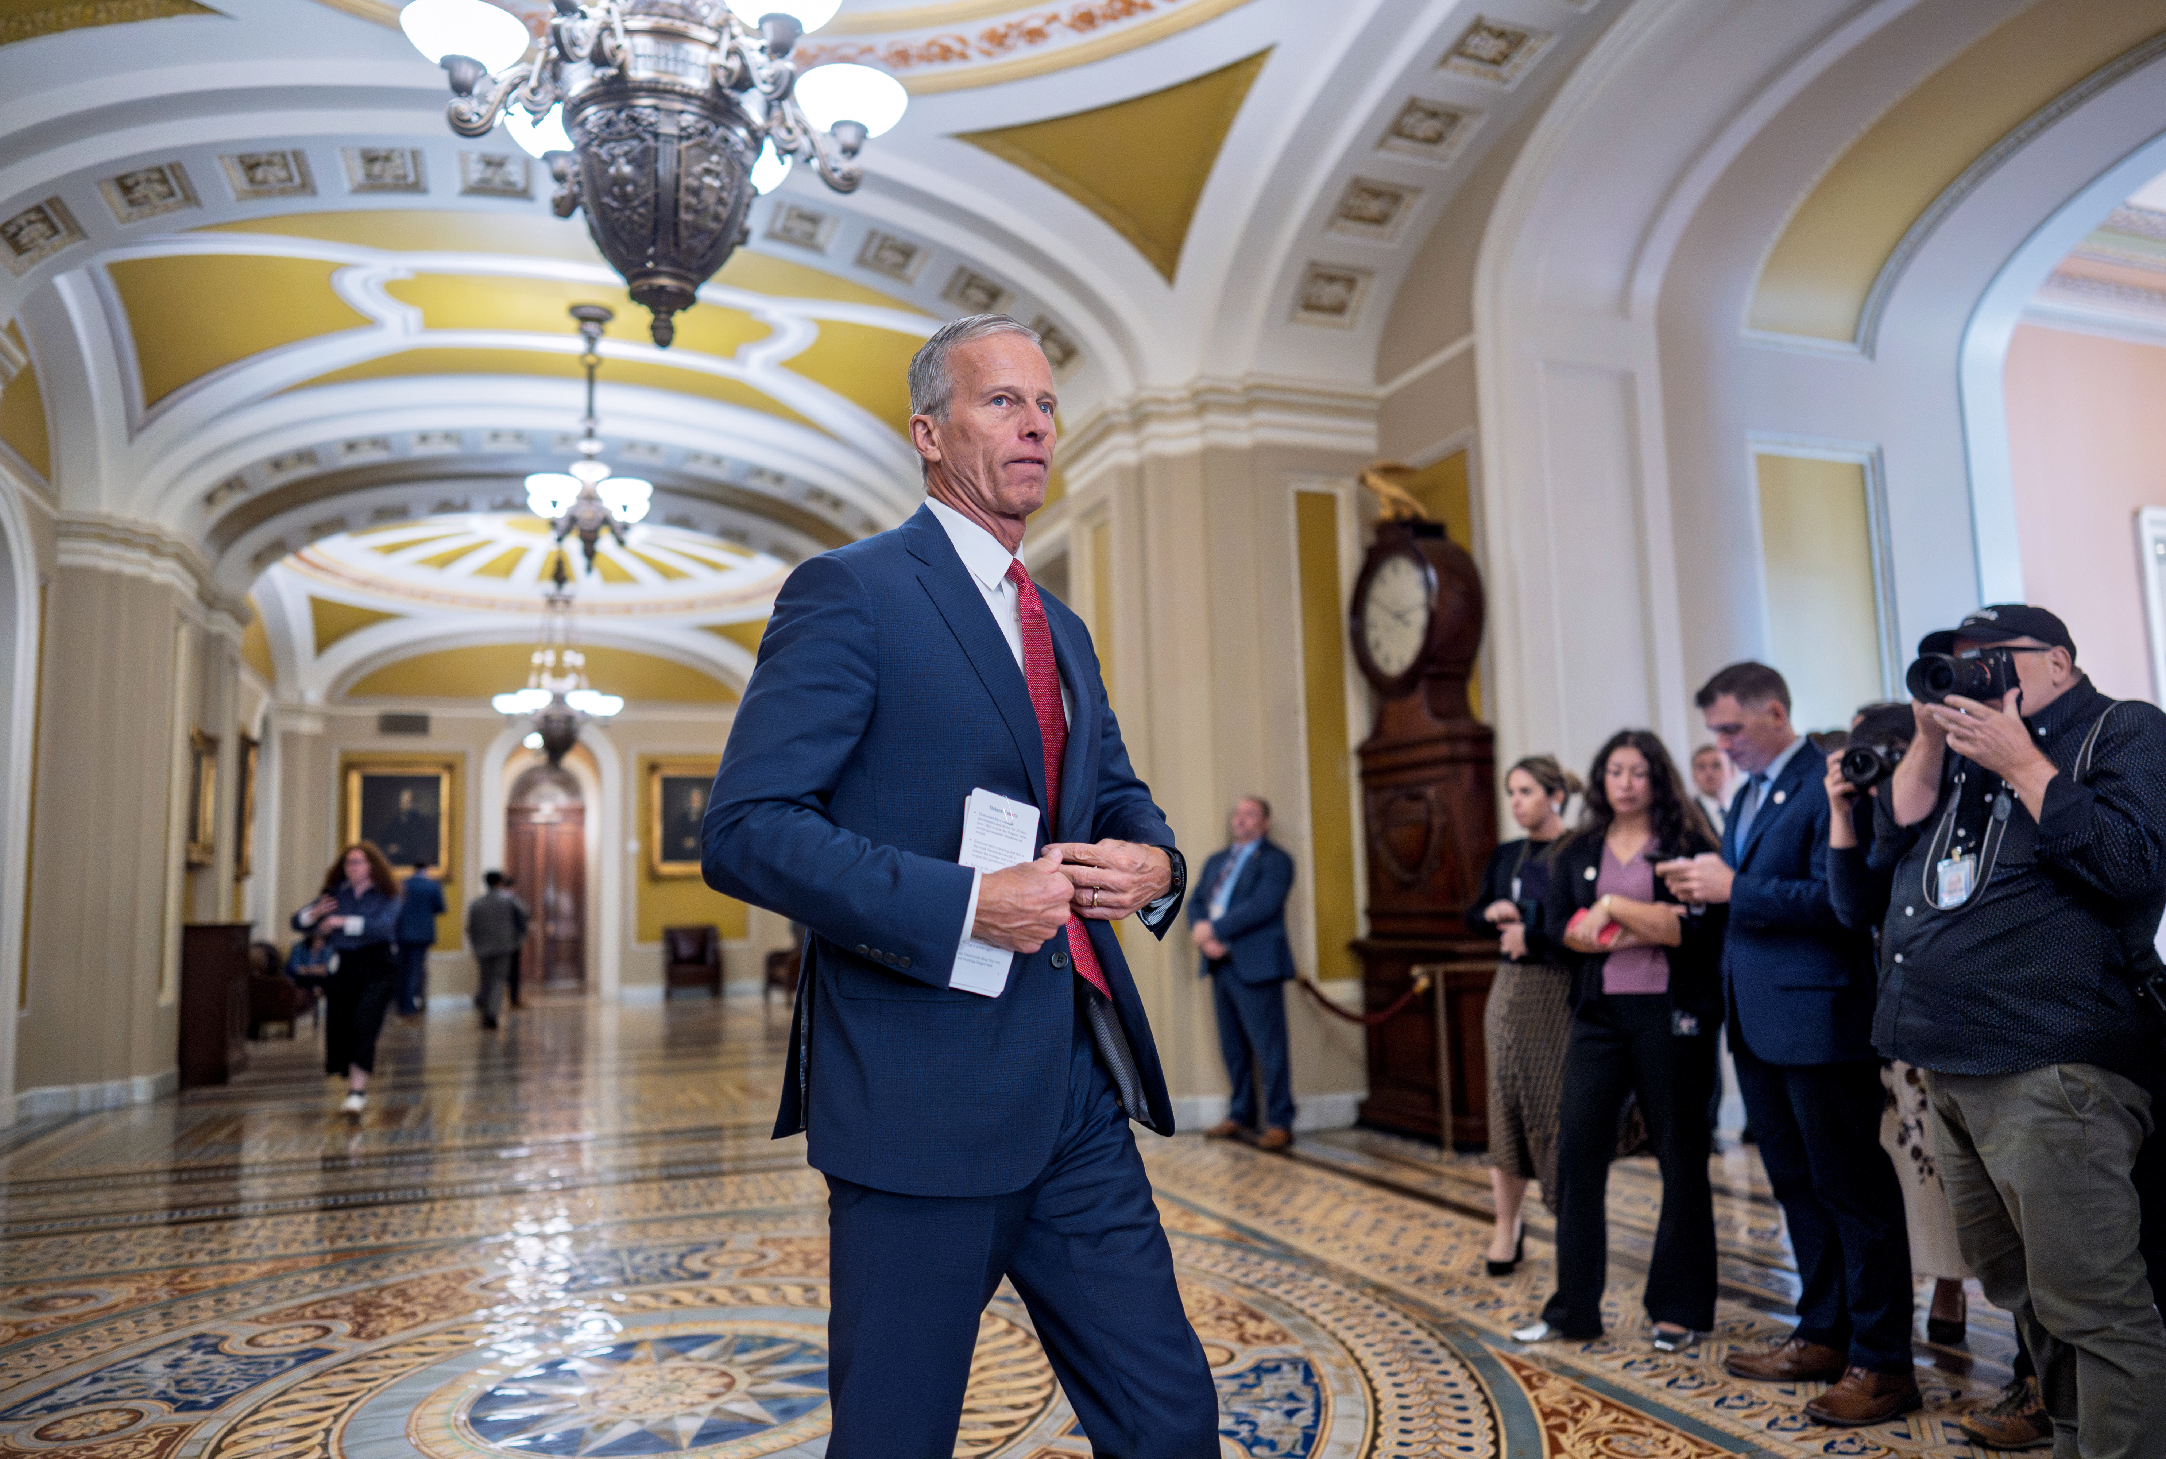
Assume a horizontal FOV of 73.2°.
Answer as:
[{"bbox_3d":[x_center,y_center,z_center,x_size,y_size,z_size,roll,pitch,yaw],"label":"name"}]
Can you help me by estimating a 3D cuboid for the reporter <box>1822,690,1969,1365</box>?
[{"bbox_3d":[2.216,0.775,3.935,0.580,1.690,0.500,4,-9,-43],"label":"reporter"}]

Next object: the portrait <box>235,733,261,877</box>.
[{"bbox_3d":[-9.443,0.870,16.495,0.100,1.600,1.100,1,-7,-21],"label":"portrait"}]

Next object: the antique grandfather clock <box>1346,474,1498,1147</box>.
[{"bbox_3d":[1.747,0.329,7.424,0.450,3.394,0.854,1,-7,-22],"label":"antique grandfather clock"}]

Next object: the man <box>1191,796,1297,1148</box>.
[{"bbox_3d":[0.821,1.204,7.497,0.400,1.725,0.520,5,-9,-44],"label":"man"}]

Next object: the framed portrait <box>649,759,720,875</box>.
[{"bbox_3d":[-5.373,1.270,20.243,1.240,1.560,0.100,1,-7,-21],"label":"framed portrait"}]

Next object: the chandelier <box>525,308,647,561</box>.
[{"bbox_3d":[-3.188,-1.890,9.465,0.820,1.771,0.820,1,-7,-21],"label":"chandelier"}]

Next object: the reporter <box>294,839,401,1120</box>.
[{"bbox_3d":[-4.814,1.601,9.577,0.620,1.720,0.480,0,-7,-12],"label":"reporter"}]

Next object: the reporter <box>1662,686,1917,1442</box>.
[{"bbox_3d":[1.665,0.713,3.600,0.500,1.770,0.540,-1,-7,-6],"label":"reporter"}]

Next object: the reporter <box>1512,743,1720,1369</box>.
[{"bbox_3d":[1.489,0.833,4.082,0.540,1.657,0.420,-5,-7,25],"label":"reporter"}]

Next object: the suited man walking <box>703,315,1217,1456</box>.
[{"bbox_3d":[-0.122,0.467,1.675,0.620,1.935,0.620,-7,-8,40],"label":"suited man walking"}]

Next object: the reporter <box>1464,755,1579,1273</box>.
[{"bbox_3d":[1.516,0.919,4.879,0.500,1.663,0.400,-8,-9,44],"label":"reporter"}]

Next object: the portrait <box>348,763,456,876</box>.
[{"bbox_3d":[-8.882,1.194,18.968,1.245,1.517,0.120,1,-7,-22],"label":"portrait"}]

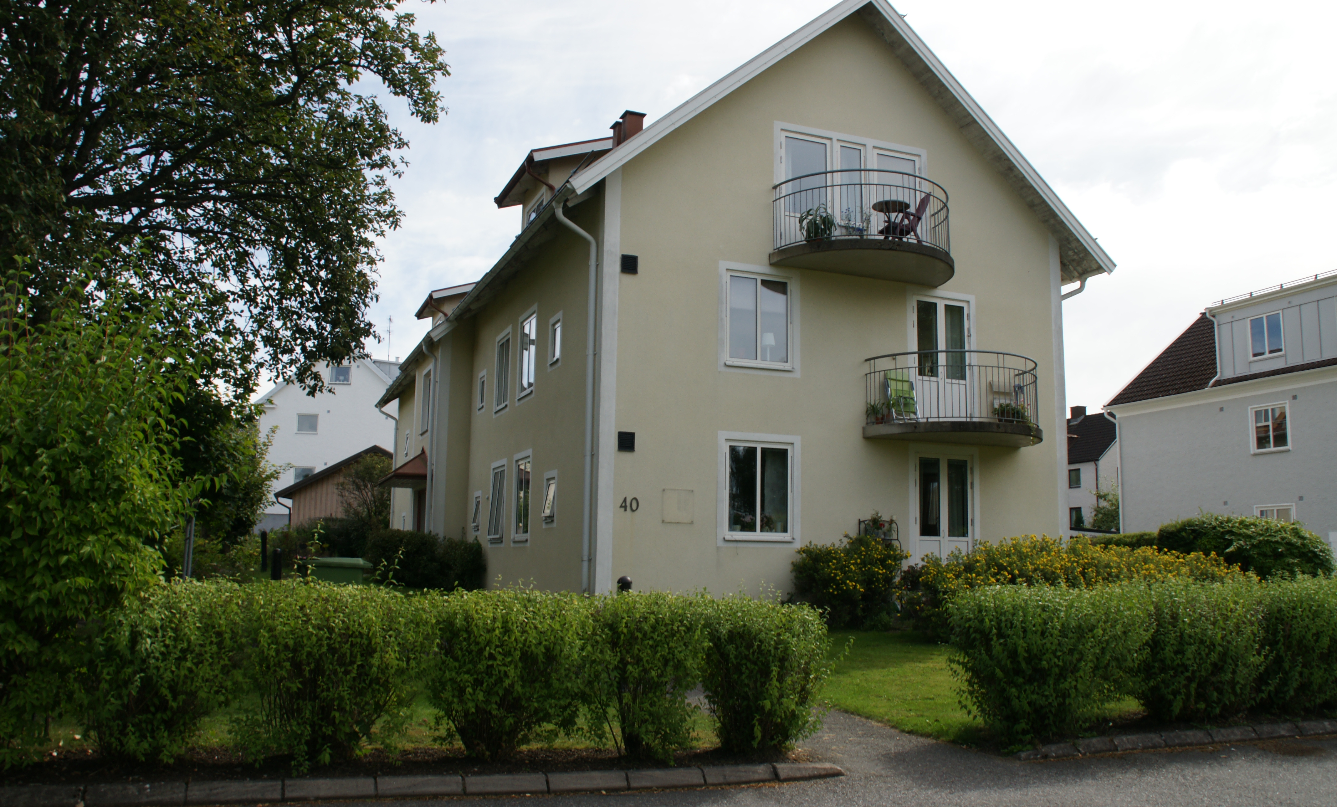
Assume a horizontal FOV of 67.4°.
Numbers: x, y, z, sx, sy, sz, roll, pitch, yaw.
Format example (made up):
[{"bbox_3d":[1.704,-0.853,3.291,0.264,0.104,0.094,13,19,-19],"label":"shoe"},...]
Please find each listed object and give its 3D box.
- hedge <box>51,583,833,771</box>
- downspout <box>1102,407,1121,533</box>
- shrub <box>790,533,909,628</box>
[{"bbox_3d":[-1.454,1.907,7.180,5.239,1.170,0.950,2,-9,-8],"label":"hedge"},{"bbox_3d":[14.828,3.050,33.231,0.600,5.870,0.130,4,-9,-21],"label":"downspout"},{"bbox_3d":[2.812,2.741,15.684,1.600,1.450,1.250,4,-9,-21],"label":"shrub"}]

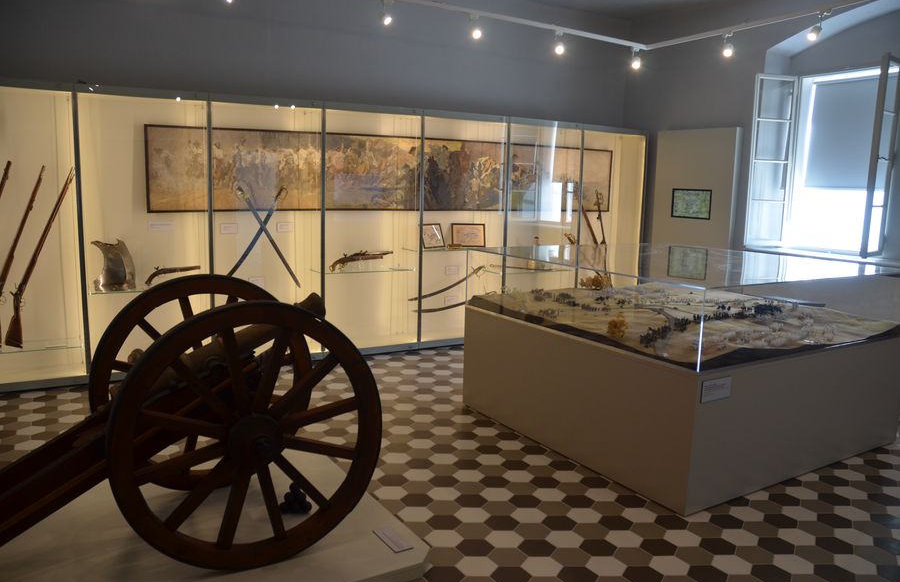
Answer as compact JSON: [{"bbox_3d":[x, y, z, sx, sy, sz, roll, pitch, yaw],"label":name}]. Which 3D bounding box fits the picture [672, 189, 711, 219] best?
[{"bbox_3d":[2.759,-0.997,7.698,0.025,0.340,0.519,-5,10,-35],"label":"picture"}]

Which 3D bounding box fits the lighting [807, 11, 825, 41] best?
[{"bbox_3d":[2.881,-2.079,5.294,0.085,0.200,0.120,8,11,38],"label":"lighting"}]

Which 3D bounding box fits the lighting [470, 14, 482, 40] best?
[{"bbox_3d":[0.223,-2.226,5.670,0.075,0.195,0.105,-1,9,-16],"label":"lighting"}]

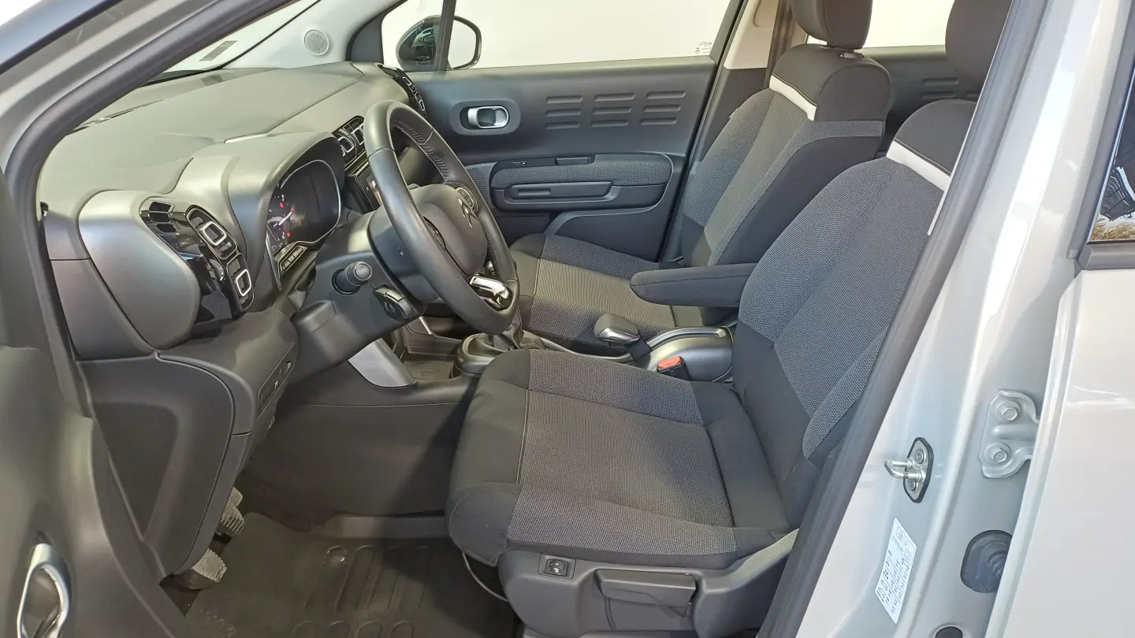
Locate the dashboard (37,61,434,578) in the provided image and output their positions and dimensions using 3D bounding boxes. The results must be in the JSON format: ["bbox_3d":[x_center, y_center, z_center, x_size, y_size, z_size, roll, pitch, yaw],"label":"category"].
[{"bbox_3d":[-0.598,-0.144,1.577,0.580,0.580,1.400,-1,24,1],"label":"dashboard"}]

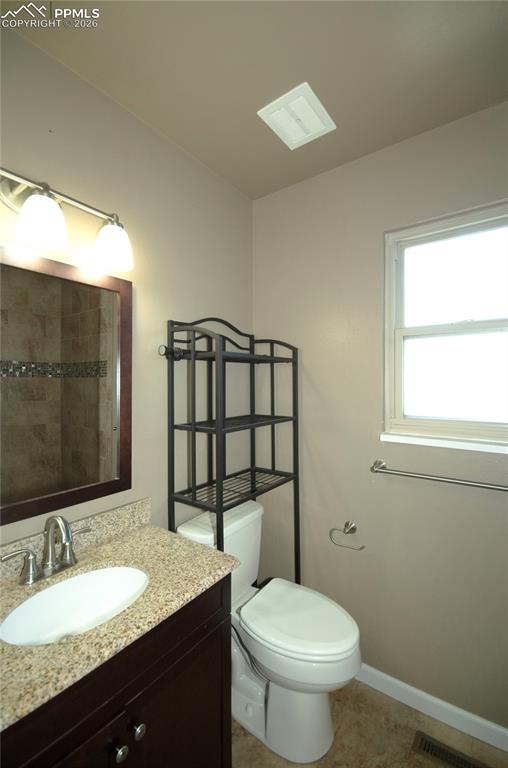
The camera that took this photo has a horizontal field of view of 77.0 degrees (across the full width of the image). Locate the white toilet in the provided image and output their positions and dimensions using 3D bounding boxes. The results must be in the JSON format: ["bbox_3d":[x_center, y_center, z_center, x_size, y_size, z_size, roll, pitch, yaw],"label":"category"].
[{"bbox_3d":[0.084,1.020,1.364,0.711,0.792,0.457,0,1,38],"label":"white toilet"}]

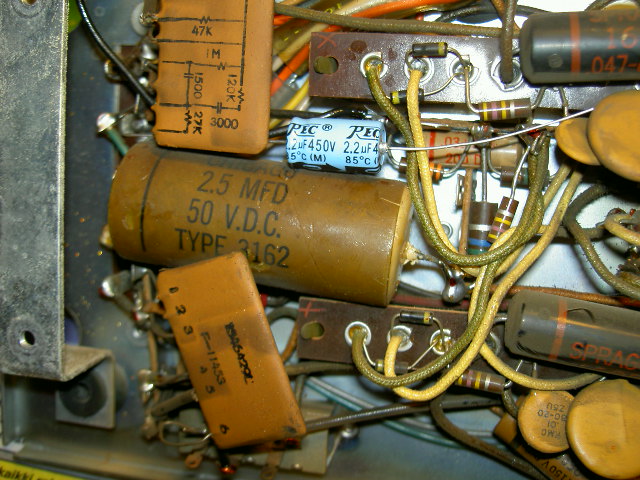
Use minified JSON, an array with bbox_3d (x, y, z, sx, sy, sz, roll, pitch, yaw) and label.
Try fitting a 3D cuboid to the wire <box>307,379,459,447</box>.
[{"bbox_3d":[0.014,0.040,0.164,0.038,0.003,0.003,24,87,-4],"label":"wire"}]

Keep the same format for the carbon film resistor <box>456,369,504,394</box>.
[{"bbox_3d":[0.033,0.029,0.146,0.010,0.004,0.004,9,87,0],"label":"carbon film resistor"}]

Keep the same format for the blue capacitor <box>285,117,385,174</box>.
[{"bbox_3d":[0.003,-0.019,0.145,0.020,0.010,0.010,4,96,0],"label":"blue capacitor"}]

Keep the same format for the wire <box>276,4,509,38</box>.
[{"bbox_3d":[0.014,-0.045,0.147,0.047,0.003,0.003,6,87,2],"label":"wire"}]

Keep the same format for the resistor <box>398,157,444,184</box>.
[{"bbox_3d":[0.021,-0.015,0.153,0.009,0.004,0.004,11,87,0],"label":"resistor"}]

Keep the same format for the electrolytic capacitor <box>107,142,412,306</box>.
[{"bbox_3d":[-0.011,-0.004,0.150,0.058,0.025,0.025,9,90,9],"label":"electrolytic capacitor"}]

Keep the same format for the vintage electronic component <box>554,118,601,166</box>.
[{"bbox_3d":[0.051,-0.019,0.139,0.012,0.004,0.012,0,56,-9],"label":"vintage electronic component"}]

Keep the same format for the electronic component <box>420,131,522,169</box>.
[{"bbox_3d":[0.033,-0.020,0.157,0.023,0.008,0.008,3,90,3],"label":"electronic component"}]

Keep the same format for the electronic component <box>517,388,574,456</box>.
[{"bbox_3d":[0.045,0.036,0.141,0.012,0.004,0.012,-6,76,-6],"label":"electronic component"}]

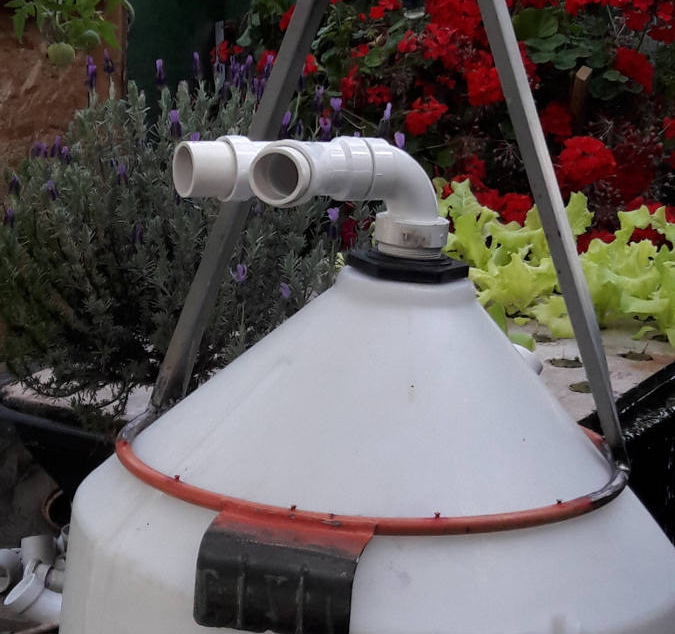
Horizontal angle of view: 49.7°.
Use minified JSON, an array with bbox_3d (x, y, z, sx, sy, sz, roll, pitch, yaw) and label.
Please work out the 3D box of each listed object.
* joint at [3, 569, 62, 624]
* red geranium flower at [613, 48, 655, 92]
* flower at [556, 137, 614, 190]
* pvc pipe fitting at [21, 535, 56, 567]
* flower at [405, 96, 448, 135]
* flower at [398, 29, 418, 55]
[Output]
[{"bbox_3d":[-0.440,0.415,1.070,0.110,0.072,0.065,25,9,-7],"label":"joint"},{"bbox_3d":[0.594,-0.496,1.460,0.085,0.085,0.075,2,11,11],"label":"red geranium flower"},{"bbox_3d":[0.470,-0.293,1.380,0.108,0.098,0.090,2,11,9],"label":"flower"},{"bbox_3d":[-0.466,0.365,1.130,0.053,0.056,0.053,-4,-6,6],"label":"pvc pipe fitting"},{"bbox_3d":[0.169,-0.382,1.380,0.082,0.073,0.068,1,11,6],"label":"flower"},{"bbox_3d":[0.142,-0.552,1.460,0.042,0.046,0.038,1,11,6],"label":"flower"}]

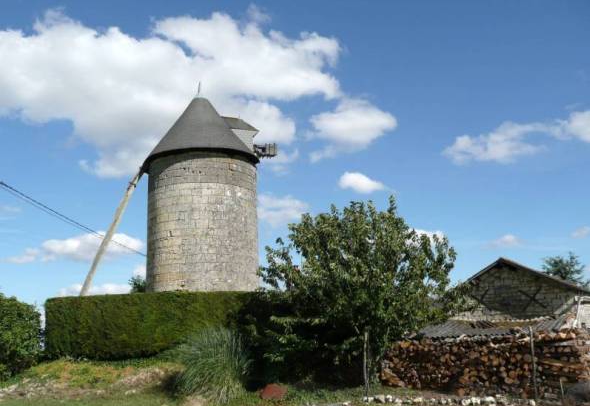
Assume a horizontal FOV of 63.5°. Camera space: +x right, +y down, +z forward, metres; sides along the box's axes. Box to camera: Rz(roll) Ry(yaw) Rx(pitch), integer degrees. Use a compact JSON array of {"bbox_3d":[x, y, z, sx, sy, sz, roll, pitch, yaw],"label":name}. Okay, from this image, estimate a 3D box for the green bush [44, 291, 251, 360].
[{"bbox_3d":[-3.968,3.517,13.798,6.200,1.690,1.000,-2,-15,0],"label":"green bush"}]

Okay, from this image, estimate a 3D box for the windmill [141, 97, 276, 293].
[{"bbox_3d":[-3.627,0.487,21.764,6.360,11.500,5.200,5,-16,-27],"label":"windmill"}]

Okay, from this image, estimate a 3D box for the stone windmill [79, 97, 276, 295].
[{"bbox_3d":[-4.786,0.377,21.170,8.980,11.500,5.200,5,-16,-27],"label":"stone windmill"}]

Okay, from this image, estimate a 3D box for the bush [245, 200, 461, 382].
[{"bbox_3d":[1.630,2.329,13.341,5.300,5.100,4.700,-2,-15,0],"label":"bush"}]

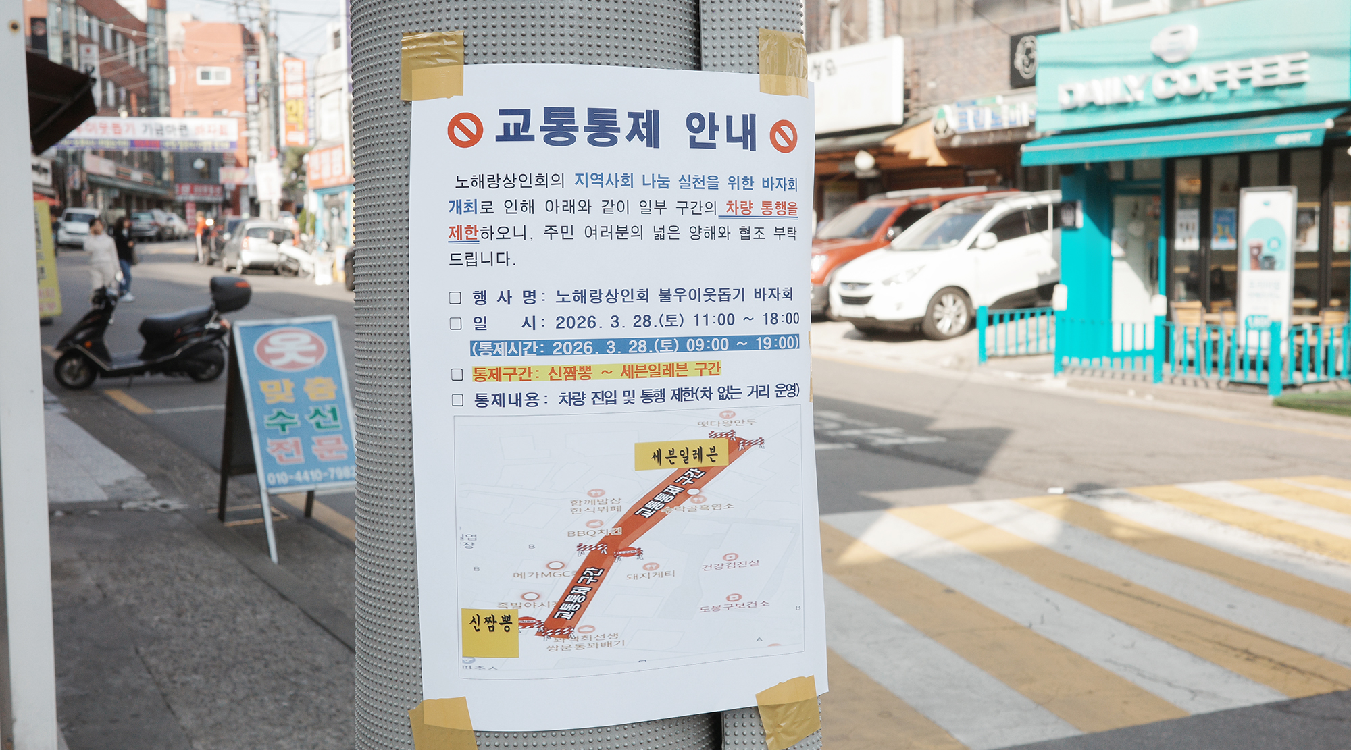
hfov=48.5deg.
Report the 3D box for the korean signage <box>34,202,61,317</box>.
[{"bbox_3d":[-9.109,-1.633,21.500,0.600,1.720,0.150,-2,5,-20],"label":"korean signage"}]

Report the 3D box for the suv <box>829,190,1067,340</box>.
[{"bbox_3d":[4.050,-1.470,19.950,4.410,1.680,1.840,-8,8,-29],"label":"suv"}]

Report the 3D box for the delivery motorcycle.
[{"bbox_3d":[-5.320,-0.463,15.300,1.870,1.150,0.700,-3,5,-22],"label":"delivery motorcycle"}]

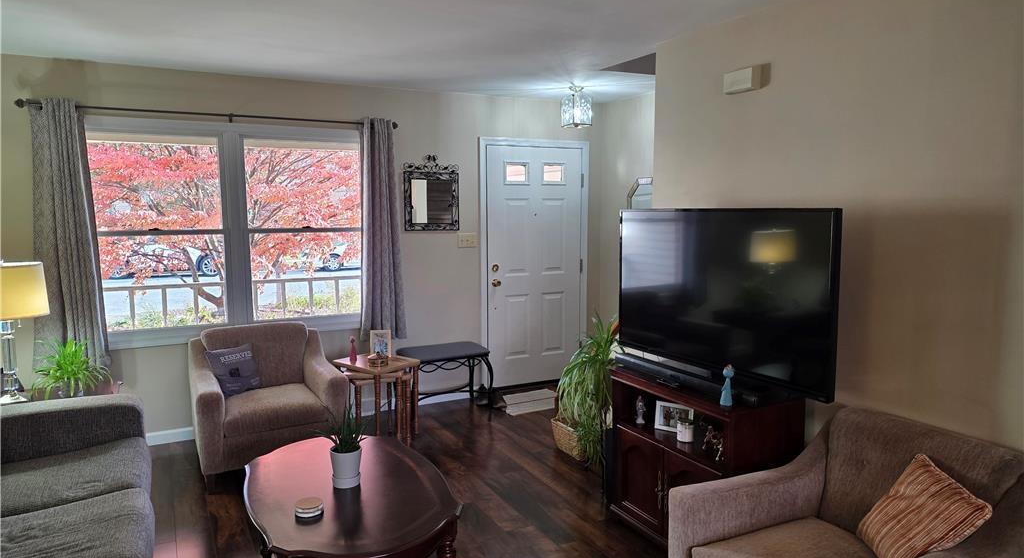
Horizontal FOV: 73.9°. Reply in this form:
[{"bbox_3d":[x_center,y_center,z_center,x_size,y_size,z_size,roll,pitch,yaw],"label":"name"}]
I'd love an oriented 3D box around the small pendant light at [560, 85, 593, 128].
[{"bbox_3d":[0.478,-1.276,5.035,0.169,0.298,0.169,-3,6,-27],"label":"small pendant light"}]

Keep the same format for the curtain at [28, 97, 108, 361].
[{"bbox_3d":[-2.694,-0.261,4.117,0.378,1.622,0.129,-3,6,-27],"label":"curtain"}]

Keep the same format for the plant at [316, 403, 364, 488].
[{"bbox_3d":[-0.680,0.663,2.734,0.190,0.320,0.180,-3,7,-27],"label":"plant"}]

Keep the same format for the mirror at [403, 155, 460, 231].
[{"bbox_3d":[-0.618,-0.653,5.249,0.460,0.580,0.030,-3,7,-27],"label":"mirror"}]

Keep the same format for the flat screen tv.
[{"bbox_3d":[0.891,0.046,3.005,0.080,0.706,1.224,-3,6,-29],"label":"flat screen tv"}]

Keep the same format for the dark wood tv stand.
[{"bbox_3d":[0.865,0.851,3.158,0.418,0.731,0.796,-3,6,-27],"label":"dark wood tv stand"}]

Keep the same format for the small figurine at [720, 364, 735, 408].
[{"bbox_3d":[0.903,0.444,2.857,0.052,0.172,0.048,3,7,28],"label":"small figurine"}]

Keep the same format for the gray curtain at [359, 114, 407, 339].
[{"bbox_3d":[-0.958,-0.350,5.014,0.290,1.620,0.120,-3,7,-27],"label":"gray curtain"}]

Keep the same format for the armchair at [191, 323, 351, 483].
[{"bbox_3d":[-1.514,0.724,4.203,0.810,0.820,0.840,-3,7,-27],"label":"armchair"}]

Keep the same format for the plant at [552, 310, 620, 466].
[{"bbox_3d":[0.500,0.675,4.229,0.438,0.876,0.418,-3,6,-27],"label":"plant"}]

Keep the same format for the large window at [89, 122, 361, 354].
[{"bbox_3d":[-1.891,-0.308,4.648,1.851,1.463,0.100,-3,6,-27],"label":"large window"}]

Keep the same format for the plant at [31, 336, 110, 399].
[{"bbox_3d":[-2.375,0.497,3.663,0.380,0.330,0.380,-3,7,-27],"label":"plant"}]

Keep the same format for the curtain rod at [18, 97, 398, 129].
[{"bbox_3d":[-1.866,-1.069,4.472,2.298,0.070,0.110,-3,6,-27],"label":"curtain rod"}]

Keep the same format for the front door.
[{"bbox_3d":[0.201,-0.119,5.754,0.955,2.030,0.070,-3,6,-27],"label":"front door"}]

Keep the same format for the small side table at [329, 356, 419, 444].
[{"bbox_3d":[-0.922,0.827,4.727,0.550,0.500,0.400,5,8,37],"label":"small side table"}]

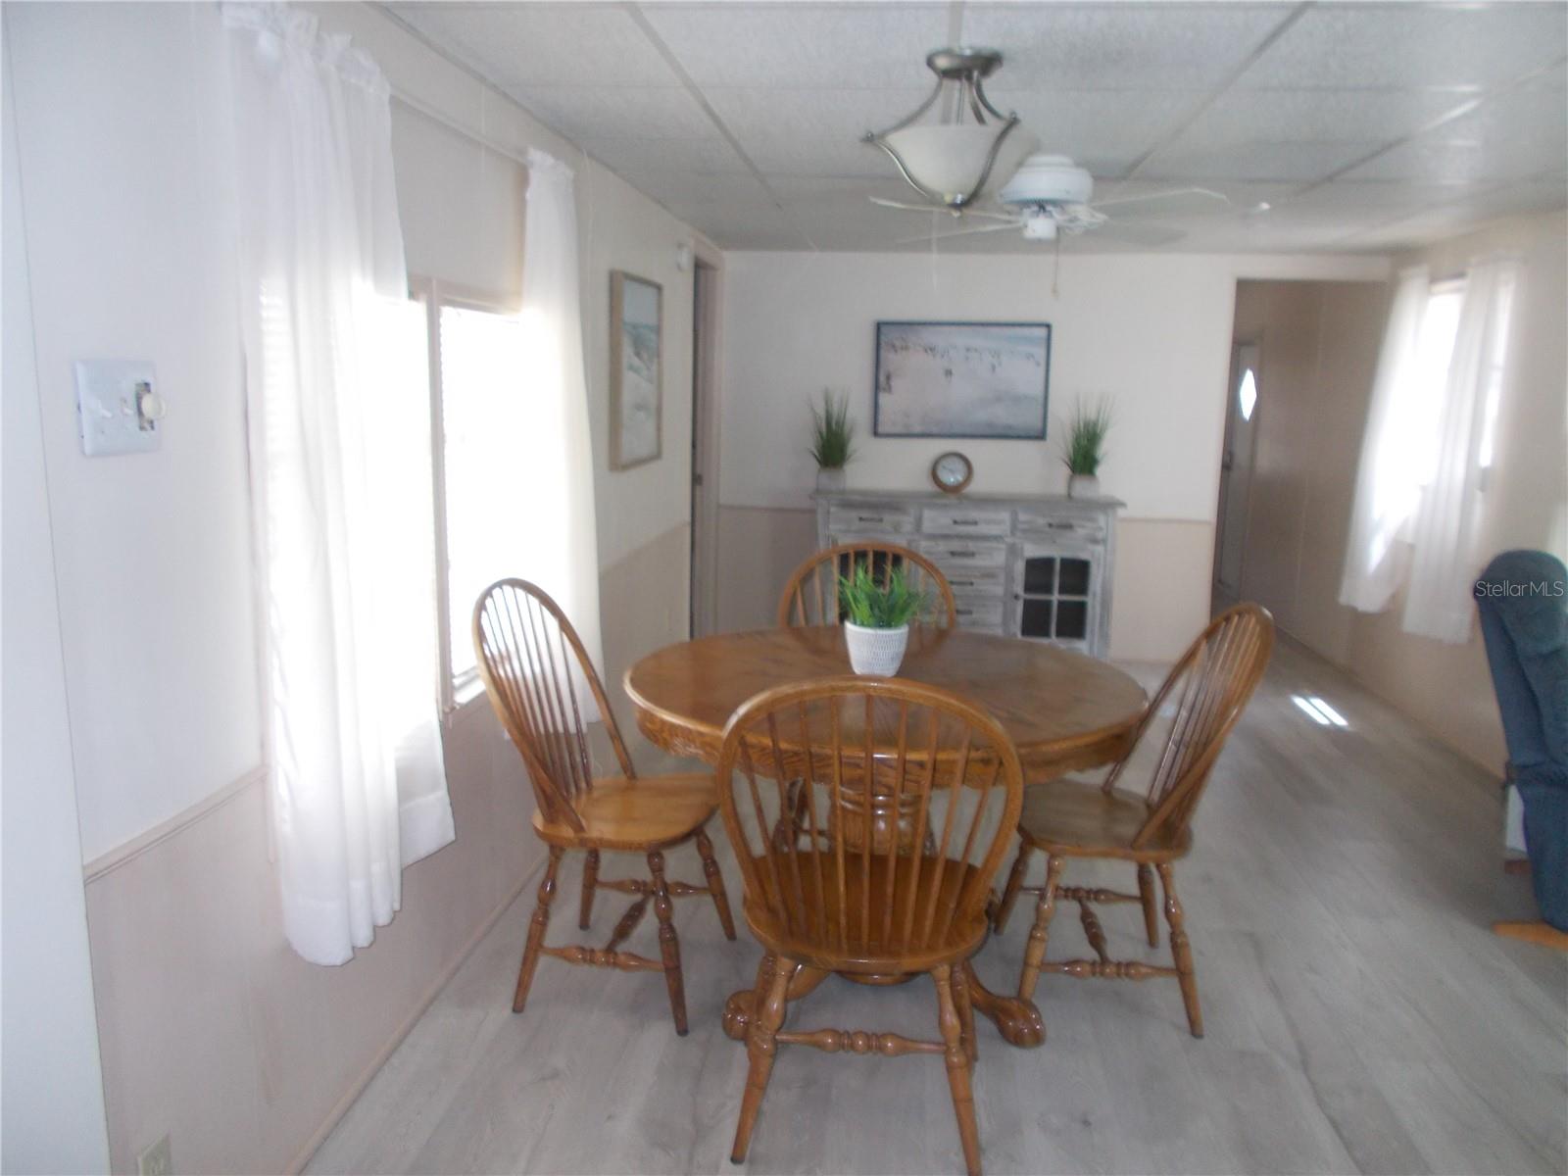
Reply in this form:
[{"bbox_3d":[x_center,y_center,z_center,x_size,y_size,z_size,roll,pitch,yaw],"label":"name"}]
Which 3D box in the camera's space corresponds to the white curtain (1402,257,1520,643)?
[{"bbox_3d":[2.746,-0.533,4.786,0.131,1.537,0.536,2,10,6],"label":"white curtain"}]

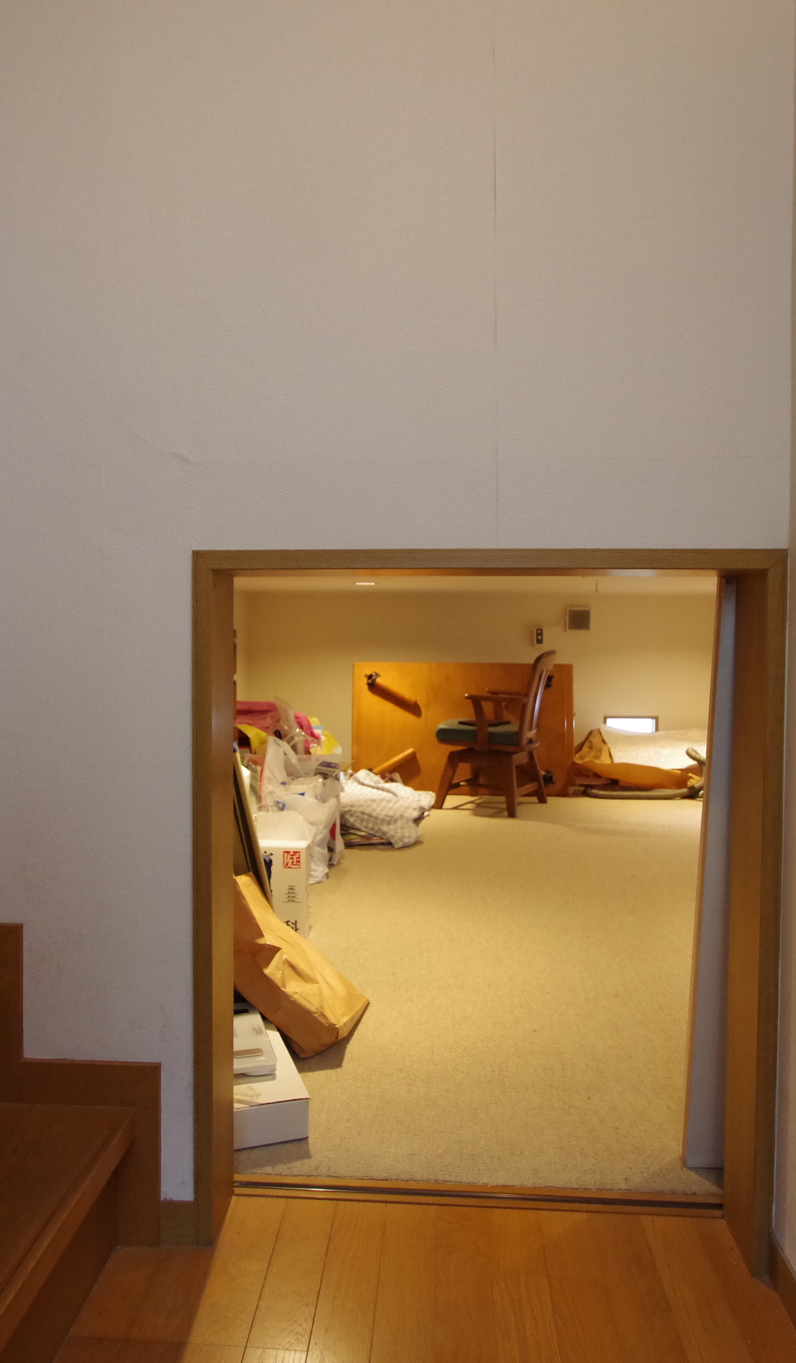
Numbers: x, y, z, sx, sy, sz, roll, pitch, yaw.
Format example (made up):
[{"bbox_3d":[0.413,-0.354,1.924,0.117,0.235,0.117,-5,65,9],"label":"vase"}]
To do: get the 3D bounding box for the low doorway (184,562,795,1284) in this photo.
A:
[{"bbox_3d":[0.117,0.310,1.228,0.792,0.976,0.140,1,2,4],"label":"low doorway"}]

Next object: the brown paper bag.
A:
[{"bbox_3d":[-0.255,0.606,1.859,0.115,0.385,0.155,-44,-12,9],"label":"brown paper bag"}]

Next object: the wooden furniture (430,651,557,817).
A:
[{"bbox_3d":[0.535,0.255,4.588,0.575,0.842,0.540,1,2,24],"label":"wooden furniture"}]

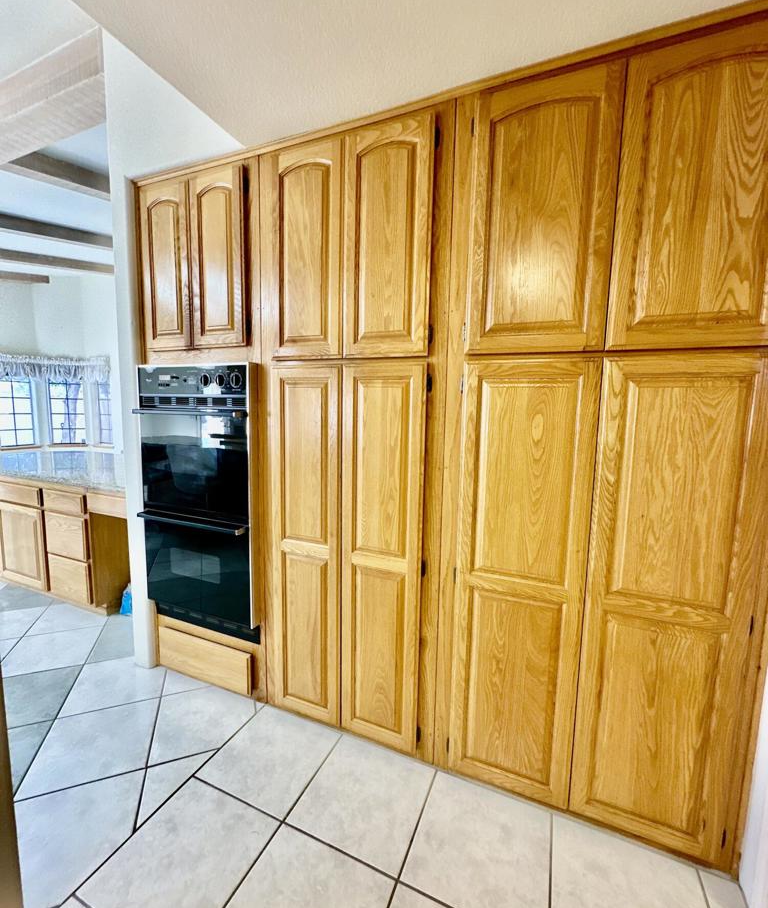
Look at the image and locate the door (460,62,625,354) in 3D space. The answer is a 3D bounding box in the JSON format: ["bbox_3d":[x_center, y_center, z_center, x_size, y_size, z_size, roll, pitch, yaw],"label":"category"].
[{"bbox_3d":[0.479,-0.721,1.284,0.421,0.792,0.025,4,7,23],"label":"door"}]

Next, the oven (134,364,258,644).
[{"bbox_3d":[-0.784,0.210,2.191,0.681,1.292,0.620,4,7,23],"label":"oven"}]

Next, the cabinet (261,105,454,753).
[{"bbox_3d":[-0.048,-0.025,1.913,0.819,2.406,0.600,4,7,23],"label":"cabinet"}]

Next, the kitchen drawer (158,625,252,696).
[{"bbox_3d":[-0.810,1.005,2.268,0.612,0.215,0.450,4,7,23],"label":"kitchen drawer"}]

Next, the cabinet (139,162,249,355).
[{"bbox_3d":[-0.760,-0.884,2.122,0.641,0.768,0.570,4,7,23],"label":"cabinet"}]

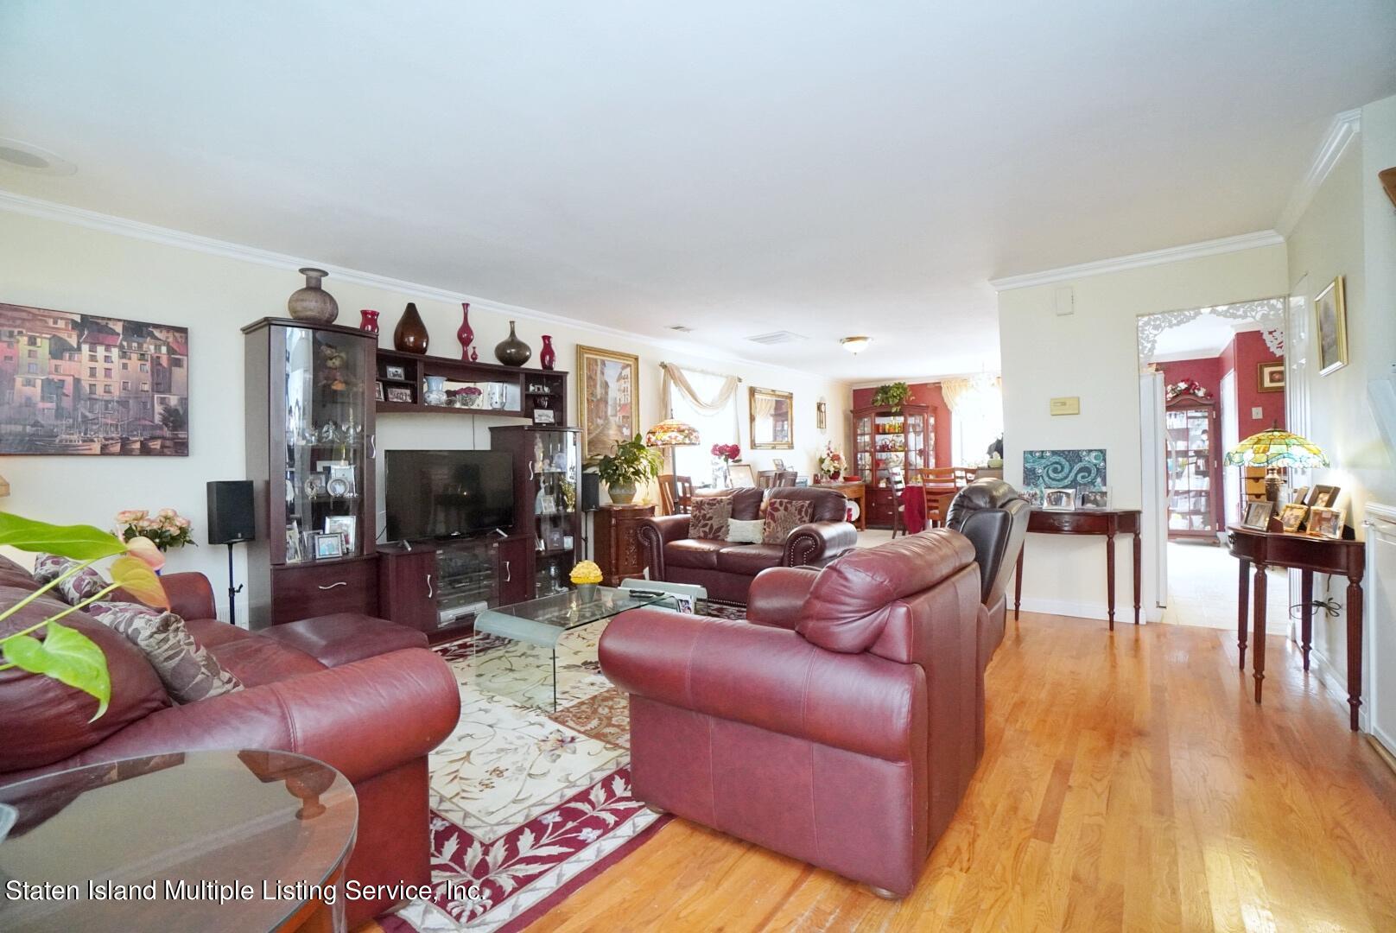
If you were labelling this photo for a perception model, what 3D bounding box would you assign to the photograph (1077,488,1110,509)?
[{"bbox_3d":[2.624,0.214,3.853,0.190,0.150,0.050,-2,0,38],"label":"photograph"}]

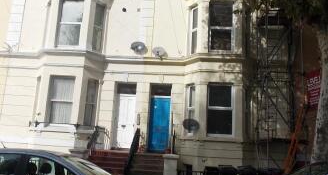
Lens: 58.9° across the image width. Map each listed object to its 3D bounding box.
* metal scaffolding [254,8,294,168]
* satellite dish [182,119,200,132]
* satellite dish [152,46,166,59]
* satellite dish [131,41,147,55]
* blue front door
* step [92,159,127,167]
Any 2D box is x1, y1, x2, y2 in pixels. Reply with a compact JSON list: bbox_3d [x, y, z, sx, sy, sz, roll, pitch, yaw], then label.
[{"bbox_3d":[4.154,0.209,10.381,1.240,6.100,1.200,2,-11,4],"label":"metal scaffolding"},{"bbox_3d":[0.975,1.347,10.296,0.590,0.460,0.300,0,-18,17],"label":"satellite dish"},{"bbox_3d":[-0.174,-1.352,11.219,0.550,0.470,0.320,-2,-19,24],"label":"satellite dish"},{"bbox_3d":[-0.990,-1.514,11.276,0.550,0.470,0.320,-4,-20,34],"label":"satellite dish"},{"bbox_3d":[-0.136,1.449,11.281,0.800,2.090,0.070,2,-10,2],"label":"blue front door"},{"bbox_3d":[-1.817,2.531,9.615,1.260,0.157,0.290,2,-11,4],"label":"step"}]

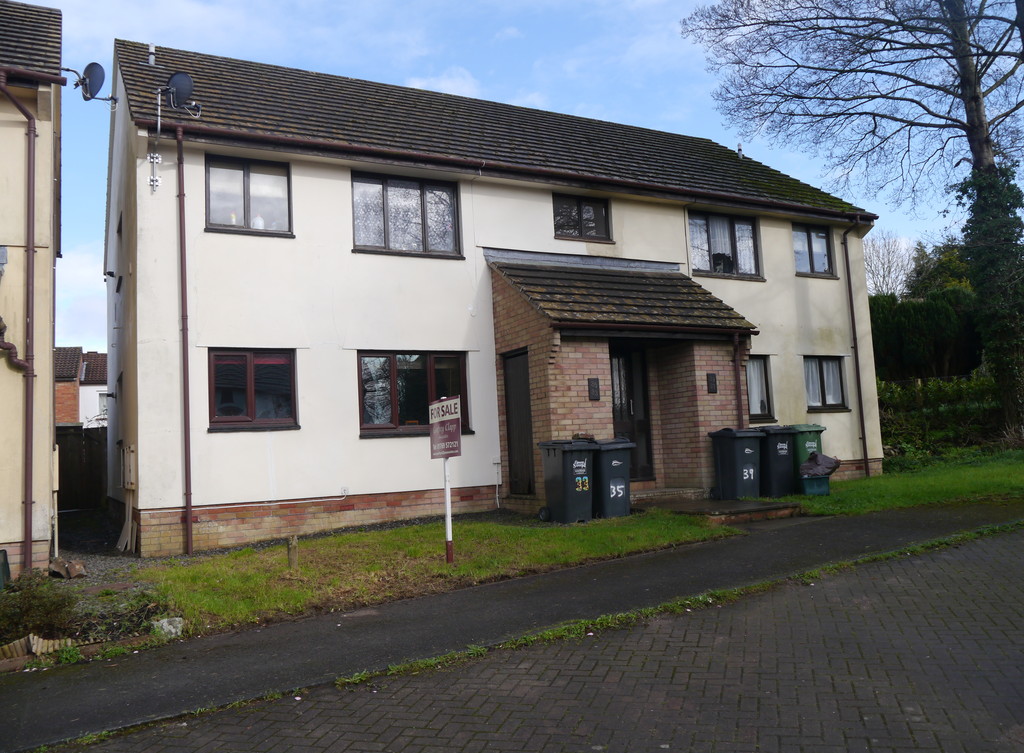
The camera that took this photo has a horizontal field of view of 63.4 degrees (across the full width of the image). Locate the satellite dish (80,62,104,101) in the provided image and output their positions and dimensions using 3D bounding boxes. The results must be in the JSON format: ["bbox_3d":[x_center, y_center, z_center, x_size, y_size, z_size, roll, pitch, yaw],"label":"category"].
[{"bbox_3d":[-4.807,-3.382,9.500,0.430,0.450,0.120,-6,-6,30],"label":"satellite dish"}]

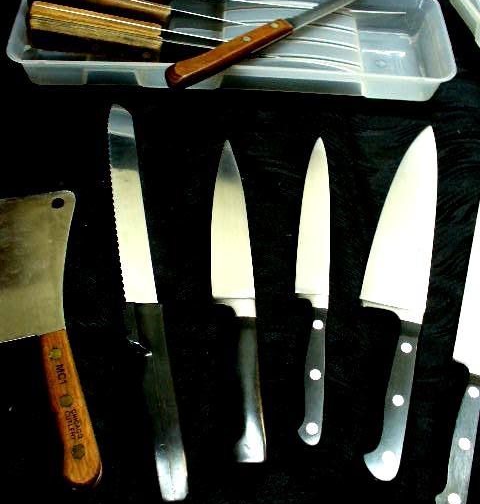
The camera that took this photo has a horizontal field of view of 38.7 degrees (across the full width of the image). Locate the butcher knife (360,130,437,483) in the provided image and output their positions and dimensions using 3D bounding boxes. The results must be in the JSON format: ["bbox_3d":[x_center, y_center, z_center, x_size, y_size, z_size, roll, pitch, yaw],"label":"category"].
[{"bbox_3d":[0.118,0.013,0.513,0.047,0.020,0.320,12,55,6],"label":"butcher knife"}]

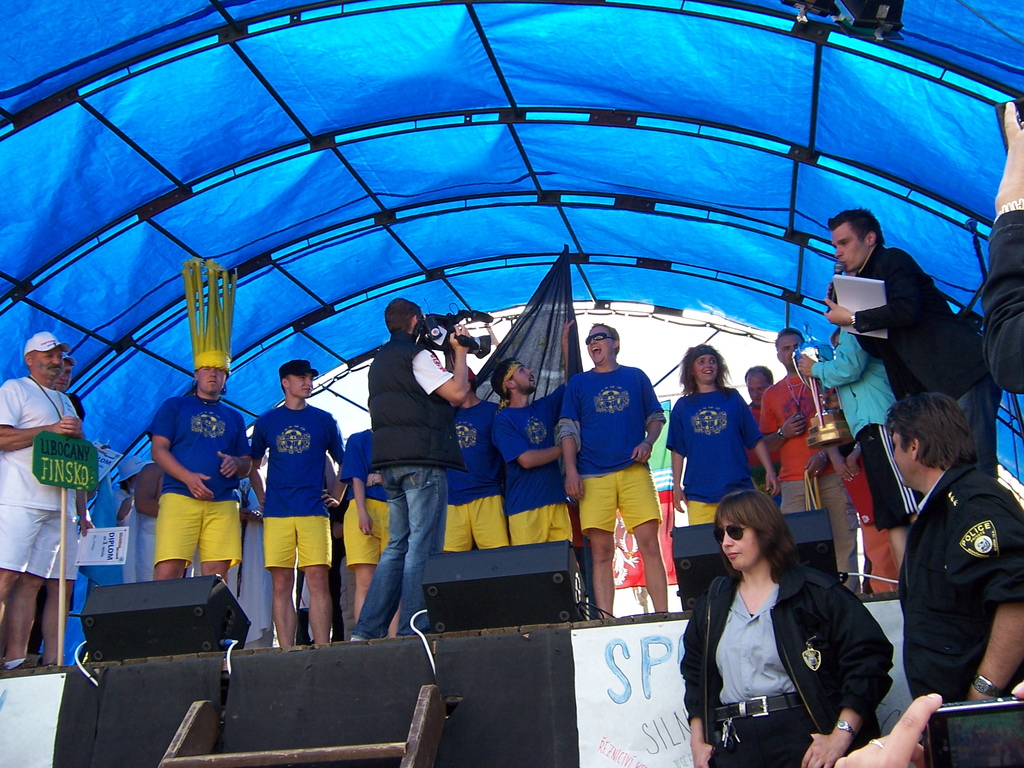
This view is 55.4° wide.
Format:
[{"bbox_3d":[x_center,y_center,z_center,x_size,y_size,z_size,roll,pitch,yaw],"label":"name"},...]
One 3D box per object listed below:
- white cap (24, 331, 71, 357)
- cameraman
[{"bbox_3d":[-2.584,-0.223,5.430,0.265,0.142,0.178,-9,-18,15],"label":"white cap"},{"bbox_3d":[-0.538,0.380,4.980,0.600,1.770,0.560,9,-22,-38],"label":"cameraman"}]

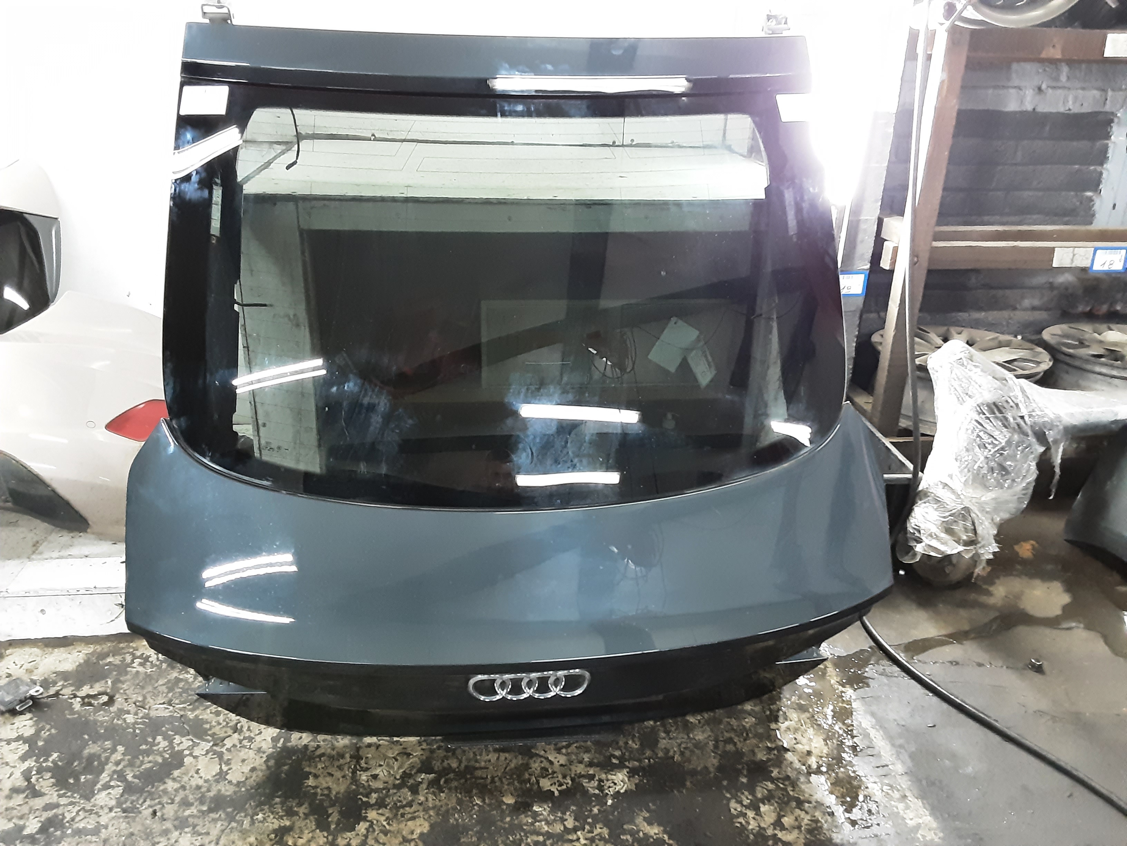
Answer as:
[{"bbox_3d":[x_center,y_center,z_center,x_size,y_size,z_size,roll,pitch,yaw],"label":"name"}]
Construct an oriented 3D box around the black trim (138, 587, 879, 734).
[{"bbox_3d":[-0.058,0.436,1.530,1.300,0.215,0.150,-2,35,-7],"label":"black trim"}]

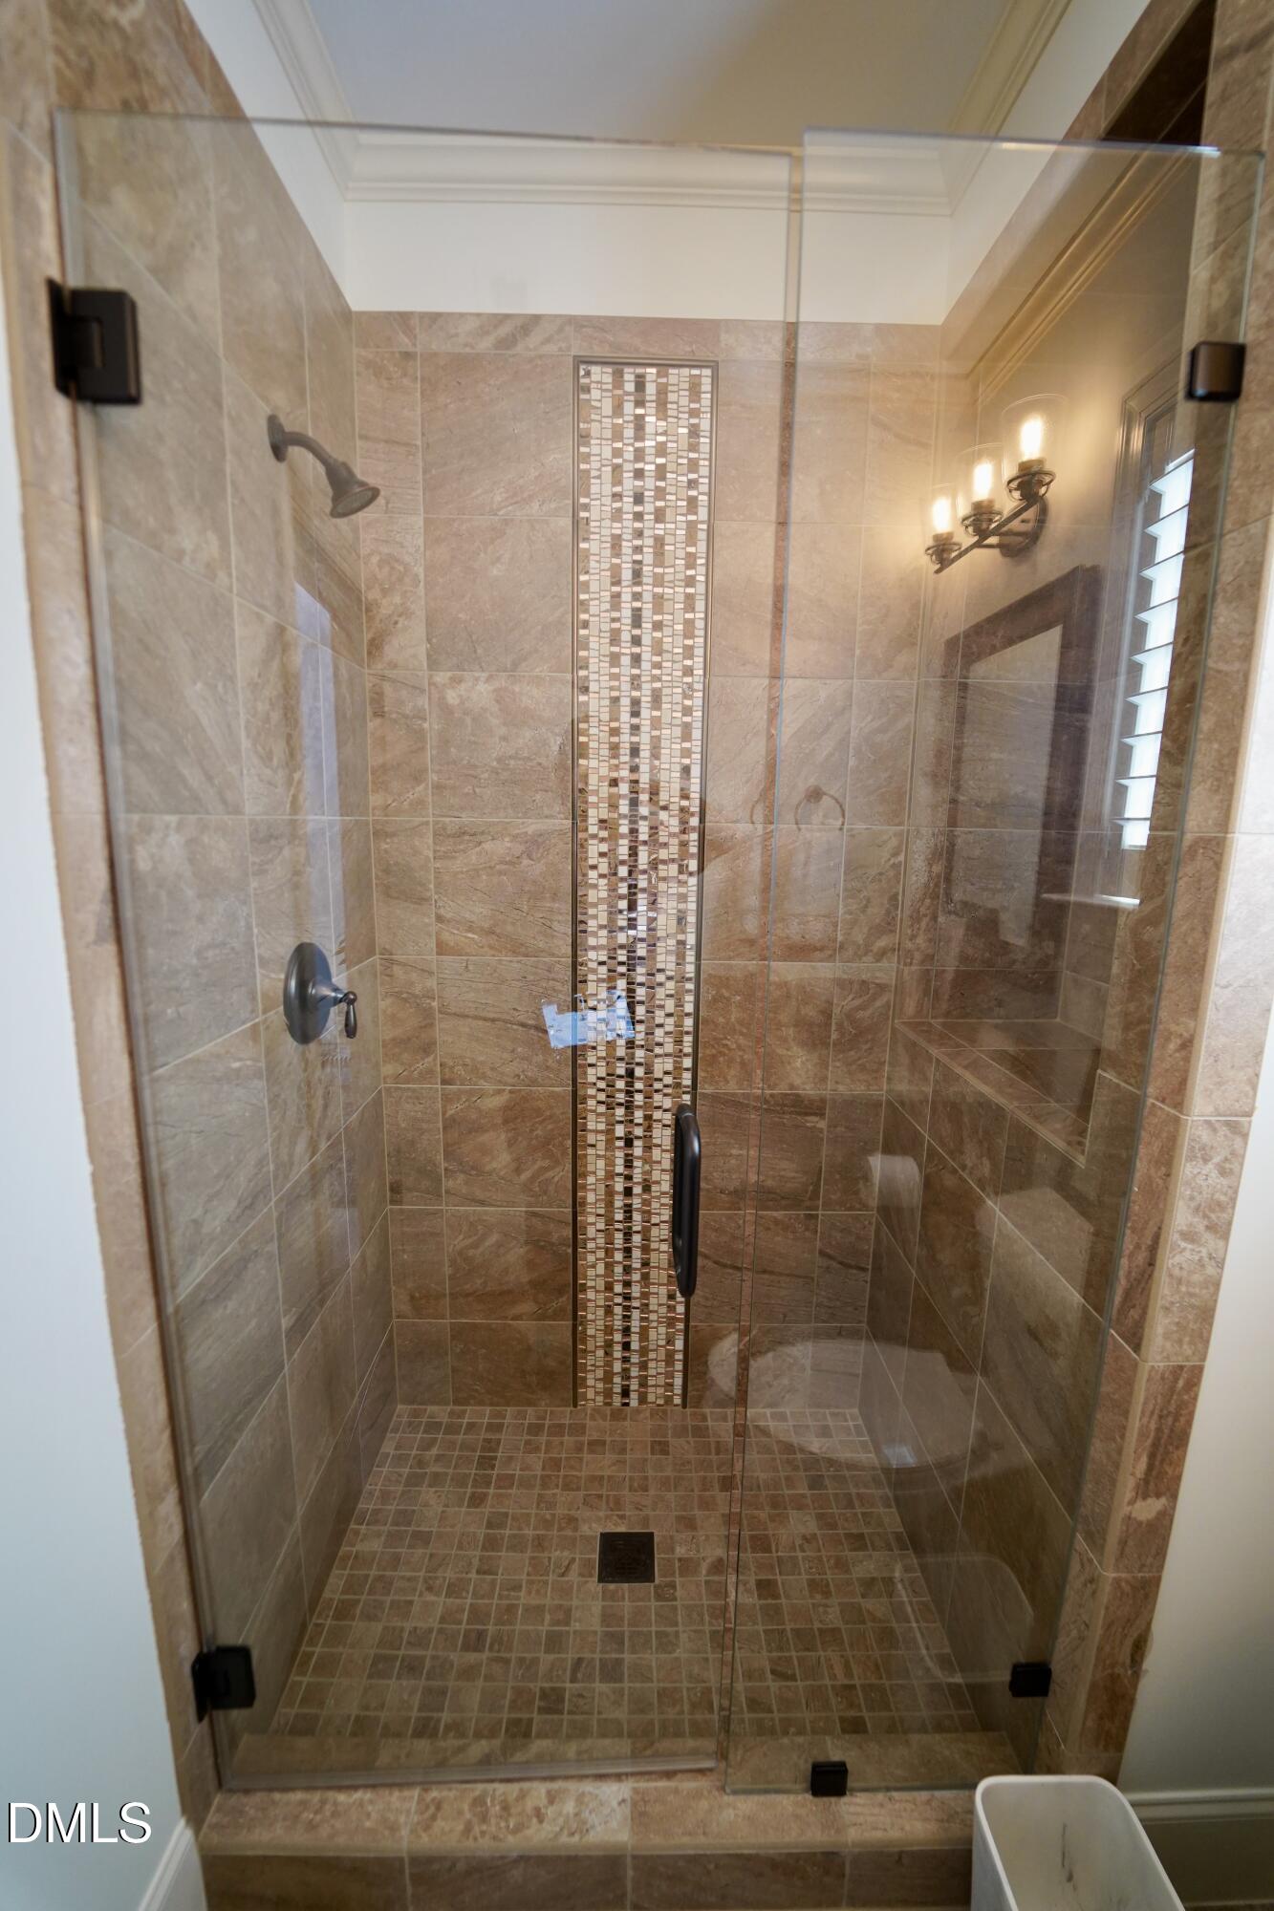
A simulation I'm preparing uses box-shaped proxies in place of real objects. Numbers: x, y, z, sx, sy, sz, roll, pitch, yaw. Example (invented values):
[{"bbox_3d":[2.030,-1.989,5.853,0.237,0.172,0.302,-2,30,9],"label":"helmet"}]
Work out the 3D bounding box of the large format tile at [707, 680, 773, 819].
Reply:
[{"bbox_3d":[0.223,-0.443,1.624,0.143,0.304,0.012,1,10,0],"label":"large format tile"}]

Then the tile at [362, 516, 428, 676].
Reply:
[{"bbox_3d":[-0.509,-0.754,1.565,0.130,0.309,0.012,1,10,0],"label":"tile"}]

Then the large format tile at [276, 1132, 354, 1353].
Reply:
[{"bbox_3d":[-0.598,0.517,1.382,0.012,0.304,0.292,1,10,0],"label":"large format tile"}]

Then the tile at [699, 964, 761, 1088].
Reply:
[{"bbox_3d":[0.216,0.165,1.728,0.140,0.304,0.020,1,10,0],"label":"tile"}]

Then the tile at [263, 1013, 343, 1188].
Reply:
[{"bbox_3d":[-0.593,0.223,1.328,0.011,0.302,0.292,1,10,-1],"label":"tile"}]

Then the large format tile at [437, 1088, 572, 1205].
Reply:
[{"bbox_3d":[-0.308,0.460,1.779,0.304,0.304,0.020,1,10,0],"label":"large format tile"}]

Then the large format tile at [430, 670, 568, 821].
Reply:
[{"bbox_3d":[-0.294,-0.448,1.621,0.303,0.302,0.011,1,10,-1],"label":"large format tile"}]

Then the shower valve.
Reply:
[{"bbox_3d":[-0.540,0.067,1.312,0.089,0.178,0.176,1,10,0],"label":"shower valve"}]

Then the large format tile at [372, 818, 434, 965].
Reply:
[{"bbox_3d":[-0.522,-0.145,1.671,0.133,0.316,0.012,1,10,0],"label":"large format tile"}]

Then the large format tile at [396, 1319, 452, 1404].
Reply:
[{"bbox_3d":[-0.538,1.028,1.878,0.130,0.237,0.020,1,10,0],"label":"large format tile"}]

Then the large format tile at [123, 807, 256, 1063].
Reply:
[{"bbox_3d":[-0.586,-0.032,0.991,0.020,0.304,0.267,1,10,-1],"label":"large format tile"}]

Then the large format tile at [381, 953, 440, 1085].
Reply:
[{"bbox_3d":[-0.524,0.155,1.725,0.128,0.302,0.011,1,10,-1],"label":"large format tile"}]

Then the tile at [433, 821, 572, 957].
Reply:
[{"bbox_3d":[-0.301,-0.146,1.672,0.308,0.304,0.012,1,10,0],"label":"tile"}]

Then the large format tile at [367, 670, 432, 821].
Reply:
[{"bbox_3d":[-0.514,-0.452,1.619,0.128,0.302,0.011,1,10,-1],"label":"large format tile"}]

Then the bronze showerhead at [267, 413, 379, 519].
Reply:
[{"bbox_3d":[-0.489,-0.775,1.182,0.164,0.150,0.083,1,10,0],"label":"bronze showerhead"}]

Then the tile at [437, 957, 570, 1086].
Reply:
[{"bbox_3d":[-0.306,0.156,1.724,0.306,0.304,0.012,1,10,0],"label":"tile"}]

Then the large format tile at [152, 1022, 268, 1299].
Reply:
[{"bbox_3d":[-0.591,0.271,1.044,0.020,0.304,0.267,1,10,-1],"label":"large format tile"}]

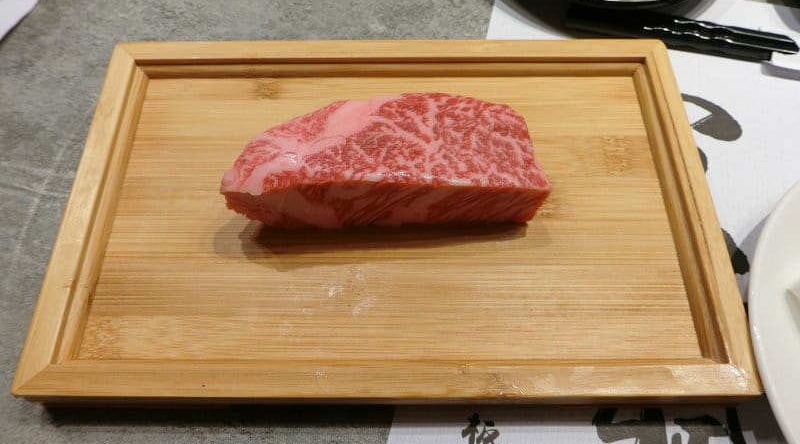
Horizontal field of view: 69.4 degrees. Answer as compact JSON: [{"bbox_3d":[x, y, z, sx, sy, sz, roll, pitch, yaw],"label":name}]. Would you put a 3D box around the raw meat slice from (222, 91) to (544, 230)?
[{"bbox_3d":[-0.006,-0.030,0.280,0.140,0.039,0.050,0,63,0],"label":"raw meat slice"}]

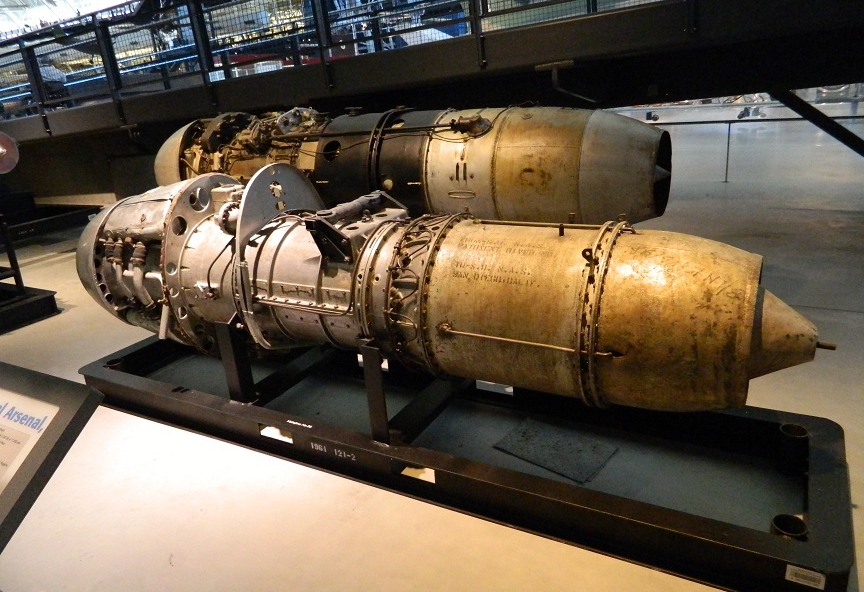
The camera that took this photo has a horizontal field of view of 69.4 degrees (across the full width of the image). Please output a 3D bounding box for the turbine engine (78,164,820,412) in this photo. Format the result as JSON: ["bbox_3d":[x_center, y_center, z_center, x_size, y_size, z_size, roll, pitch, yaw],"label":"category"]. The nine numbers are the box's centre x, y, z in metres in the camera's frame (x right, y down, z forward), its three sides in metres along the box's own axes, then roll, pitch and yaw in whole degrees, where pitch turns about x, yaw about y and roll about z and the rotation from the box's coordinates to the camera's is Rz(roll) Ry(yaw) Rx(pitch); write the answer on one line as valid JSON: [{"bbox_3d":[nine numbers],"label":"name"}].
[{"bbox_3d":[-0.262,-0.070,2.394,3.007,0.811,0.659,6,23,29],"label":"turbine engine"}]

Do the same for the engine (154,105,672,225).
[{"bbox_3d":[-0.340,-0.819,4.114,3.591,0.835,0.814,6,23,29],"label":"engine"}]

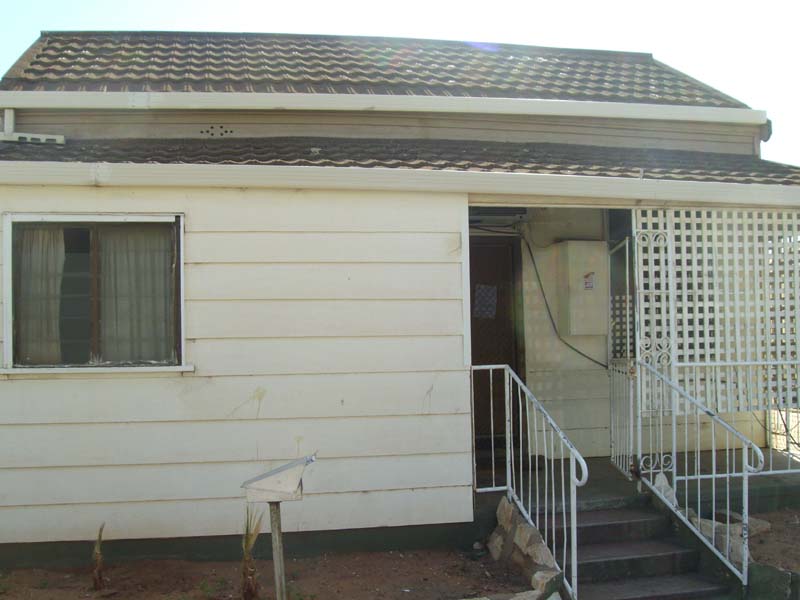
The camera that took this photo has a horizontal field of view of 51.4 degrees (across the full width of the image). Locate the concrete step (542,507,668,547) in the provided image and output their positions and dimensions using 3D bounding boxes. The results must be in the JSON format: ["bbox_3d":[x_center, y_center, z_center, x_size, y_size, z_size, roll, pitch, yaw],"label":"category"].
[{"bbox_3d":[1.325,1.539,5.645,0.894,0.134,0.333,0,-2,-13],"label":"concrete step"}]

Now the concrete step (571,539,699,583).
[{"bbox_3d":[1.407,1.666,5.317,0.895,0.140,0.337,0,-2,-13],"label":"concrete step"}]

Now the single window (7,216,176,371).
[{"bbox_3d":[-2.074,-0.040,5.722,1.121,1.003,0.080,-1,-2,-8],"label":"single window"}]

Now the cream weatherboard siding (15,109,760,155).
[{"bbox_3d":[0.060,-1.506,7.423,6.724,0.304,0.080,-1,-2,-8],"label":"cream weatherboard siding"}]

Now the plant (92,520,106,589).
[{"bbox_3d":[-1.902,1.623,5.268,0.080,0.416,0.090,-1,-2,-8],"label":"plant"}]

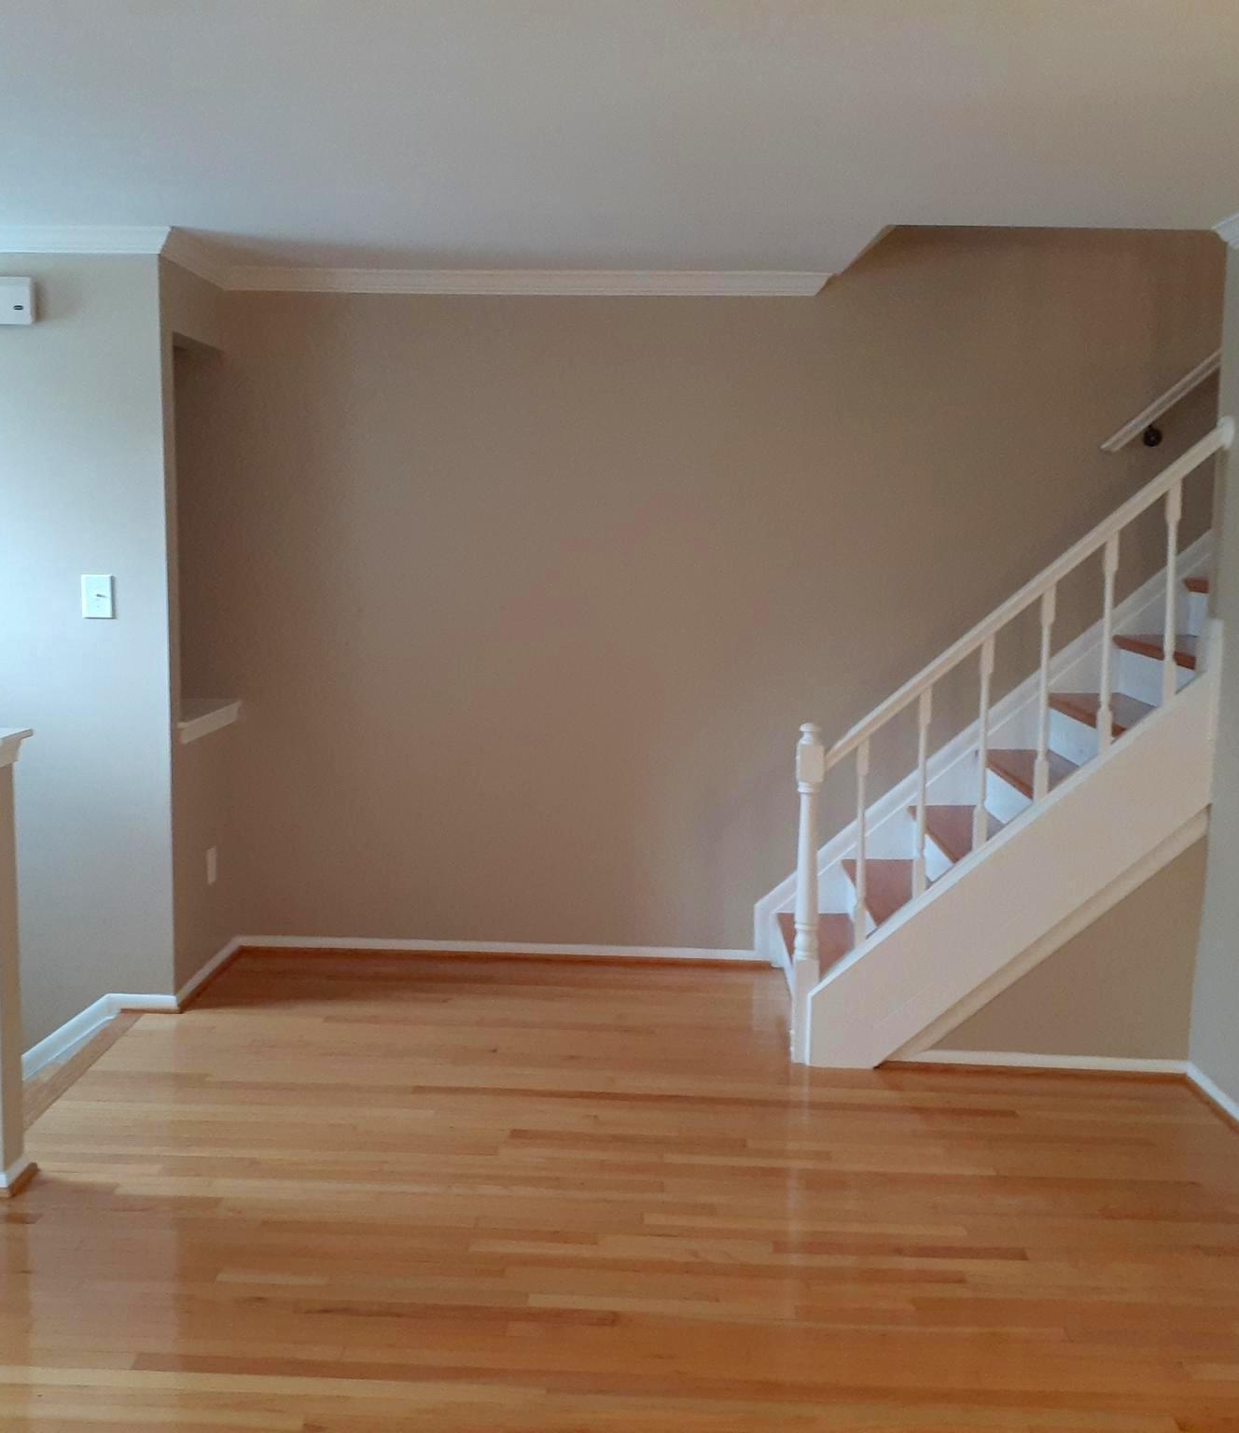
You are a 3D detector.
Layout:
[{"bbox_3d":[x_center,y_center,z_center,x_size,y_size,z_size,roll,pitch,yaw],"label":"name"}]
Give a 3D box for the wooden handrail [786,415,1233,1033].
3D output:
[{"bbox_3d":[1.101,0.062,4.270,1.172,1.837,0.099,1,7,1],"label":"wooden handrail"}]

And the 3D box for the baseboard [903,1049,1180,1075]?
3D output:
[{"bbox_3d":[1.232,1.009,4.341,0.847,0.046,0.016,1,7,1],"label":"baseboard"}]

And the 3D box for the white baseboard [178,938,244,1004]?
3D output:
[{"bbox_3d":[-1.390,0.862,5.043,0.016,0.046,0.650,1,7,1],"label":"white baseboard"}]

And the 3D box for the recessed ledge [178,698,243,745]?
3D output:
[{"bbox_3d":[-1.435,0.018,4.982,0.153,0.064,0.561,1,7,1],"label":"recessed ledge"}]

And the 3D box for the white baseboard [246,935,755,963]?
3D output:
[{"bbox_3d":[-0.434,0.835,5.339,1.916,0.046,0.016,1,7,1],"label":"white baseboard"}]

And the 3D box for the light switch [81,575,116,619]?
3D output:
[{"bbox_3d":[-1.600,-0.366,4.559,0.083,0.125,0.015,1,7,1],"label":"light switch"}]

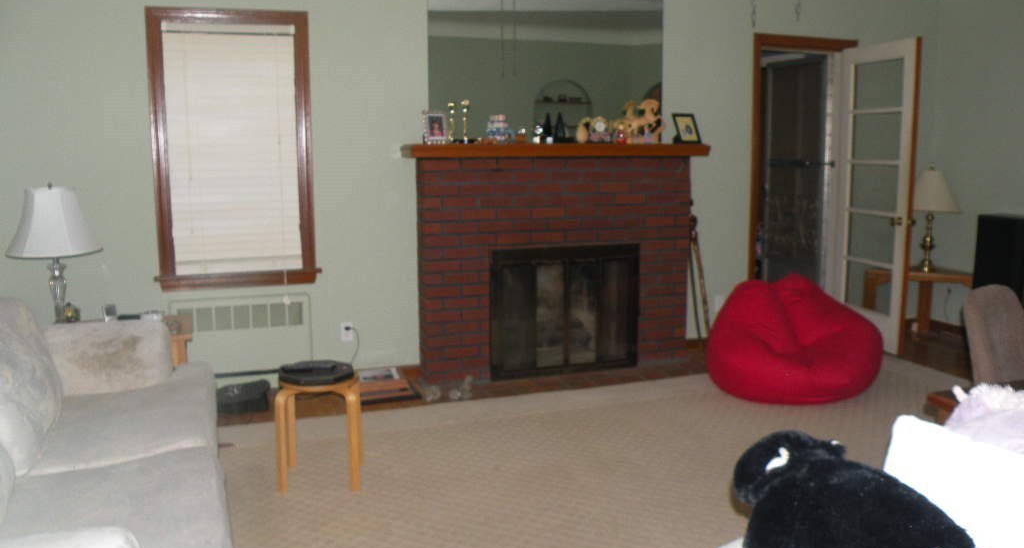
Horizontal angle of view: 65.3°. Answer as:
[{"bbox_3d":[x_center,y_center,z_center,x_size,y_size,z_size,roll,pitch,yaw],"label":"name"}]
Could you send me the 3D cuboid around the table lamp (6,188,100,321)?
[{"bbox_3d":[-2.180,-0.070,3.783,0.440,0.727,0.440,-3,9,-19],"label":"table lamp"}]

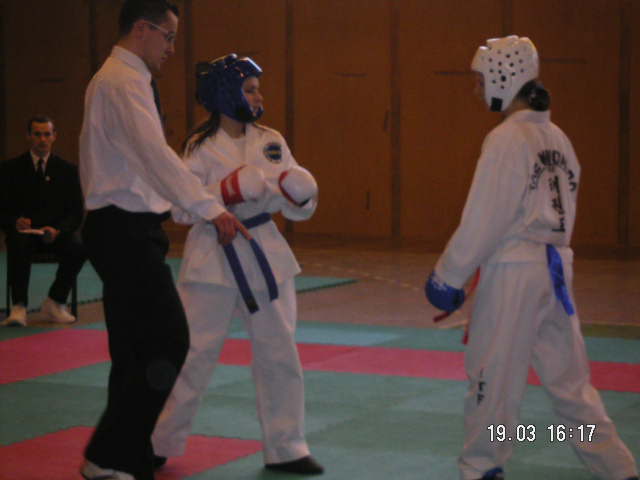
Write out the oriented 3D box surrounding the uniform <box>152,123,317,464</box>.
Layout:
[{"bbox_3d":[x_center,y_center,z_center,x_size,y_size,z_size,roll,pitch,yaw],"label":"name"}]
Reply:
[{"bbox_3d":[-0.320,0.203,7.490,0.530,1.290,0.560,-3,5,-33],"label":"uniform"}]

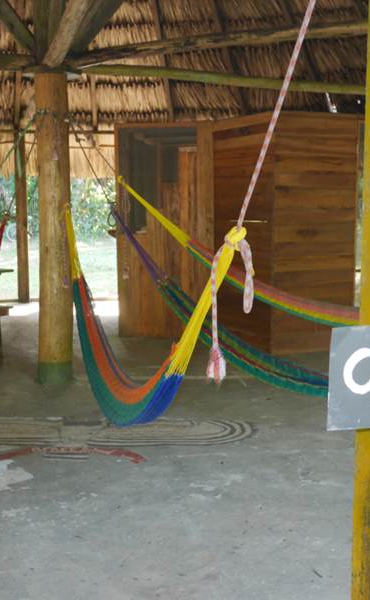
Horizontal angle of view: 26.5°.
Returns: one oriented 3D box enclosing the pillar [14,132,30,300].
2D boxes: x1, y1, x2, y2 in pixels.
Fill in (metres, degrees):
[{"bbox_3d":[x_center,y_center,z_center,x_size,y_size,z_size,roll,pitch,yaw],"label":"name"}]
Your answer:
[{"bbox_3d":[-2.514,-1.253,12.038,0.160,2.566,0.160,-2,7,-14],"label":"pillar"}]

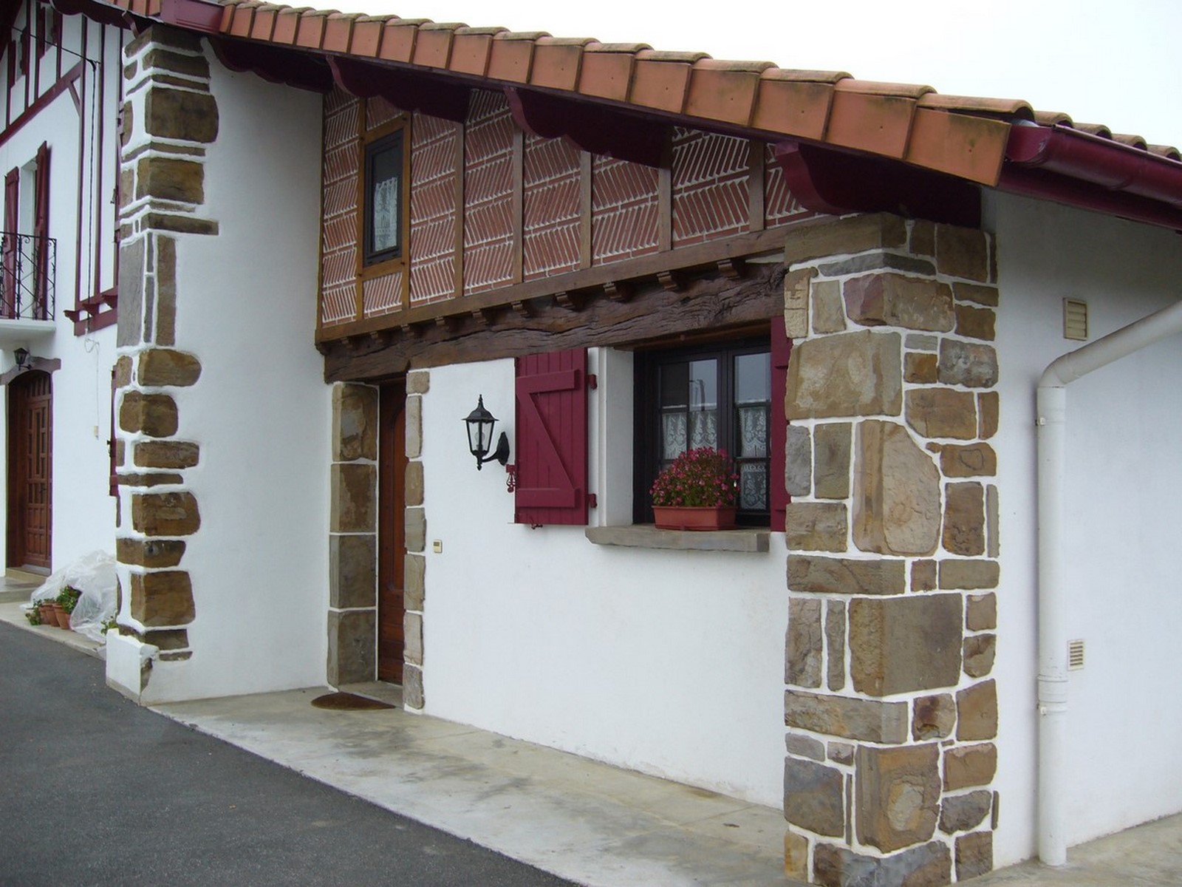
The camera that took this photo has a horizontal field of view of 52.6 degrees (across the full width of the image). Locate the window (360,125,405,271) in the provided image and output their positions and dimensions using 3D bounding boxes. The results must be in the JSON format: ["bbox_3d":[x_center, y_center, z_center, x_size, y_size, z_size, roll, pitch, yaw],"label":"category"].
[{"bbox_3d":[-1.402,-1.637,8.109,0.079,0.891,0.548,3,-4,-40],"label":"window"}]

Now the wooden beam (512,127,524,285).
[{"bbox_3d":[-0.391,-1.446,6.952,0.090,1.063,0.095,3,-3,-40],"label":"wooden beam"}]

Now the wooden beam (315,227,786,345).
[{"bbox_3d":[-0.448,-0.850,6.960,0.111,0.108,4.747,3,-3,-40],"label":"wooden beam"}]

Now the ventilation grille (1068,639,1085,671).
[{"bbox_3d":[1.955,0.849,4.799,0.132,0.121,0.025,3,-4,-40],"label":"ventilation grille"}]

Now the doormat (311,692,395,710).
[{"bbox_3d":[-1.667,1.731,8.018,0.392,0.018,0.777,3,-3,-40],"label":"doormat"}]

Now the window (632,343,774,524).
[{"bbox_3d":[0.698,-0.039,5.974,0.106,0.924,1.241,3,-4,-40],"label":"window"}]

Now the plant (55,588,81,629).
[{"bbox_3d":[-4.753,1.516,11.019,0.250,0.390,0.250,3,-3,-40],"label":"plant"}]

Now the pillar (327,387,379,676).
[{"bbox_3d":[-1.741,0.646,8.750,0.311,2.161,0.246,3,-3,-40],"label":"pillar"}]

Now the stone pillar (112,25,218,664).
[{"bbox_3d":[-2.965,-0.661,8.242,0.422,4.237,0.594,3,-4,-40],"label":"stone pillar"}]

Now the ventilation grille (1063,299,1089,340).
[{"bbox_3d":[2.025,-0.514,4.971,0.183,0.164,0.022,3,-3,-40],"label":"ventilation grille"}]

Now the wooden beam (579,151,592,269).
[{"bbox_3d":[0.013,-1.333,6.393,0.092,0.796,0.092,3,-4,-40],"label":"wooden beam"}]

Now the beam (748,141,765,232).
[{"bbox_3d":[0.788,-1.193,5.460,0.092,0.466,0.092,3,-4,-40],"label":"beam"}]

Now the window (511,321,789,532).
[{"bbox_3d":[0.433,-0.055,6.057,0.285,0.970,2.446,3,-3,-40],"label":"window"}]

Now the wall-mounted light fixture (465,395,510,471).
[{"bbox_3d":[-0.613,-0.059,6.883,0.285,0.437,0.211,3,-4,-40],"label":"wall-mounted light fixture"}]

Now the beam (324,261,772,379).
[{"bbox_3d":[-0.341,-0.639,7.041,0.234,0.281,4.747,3,-3,-40],"label":"beam"}]

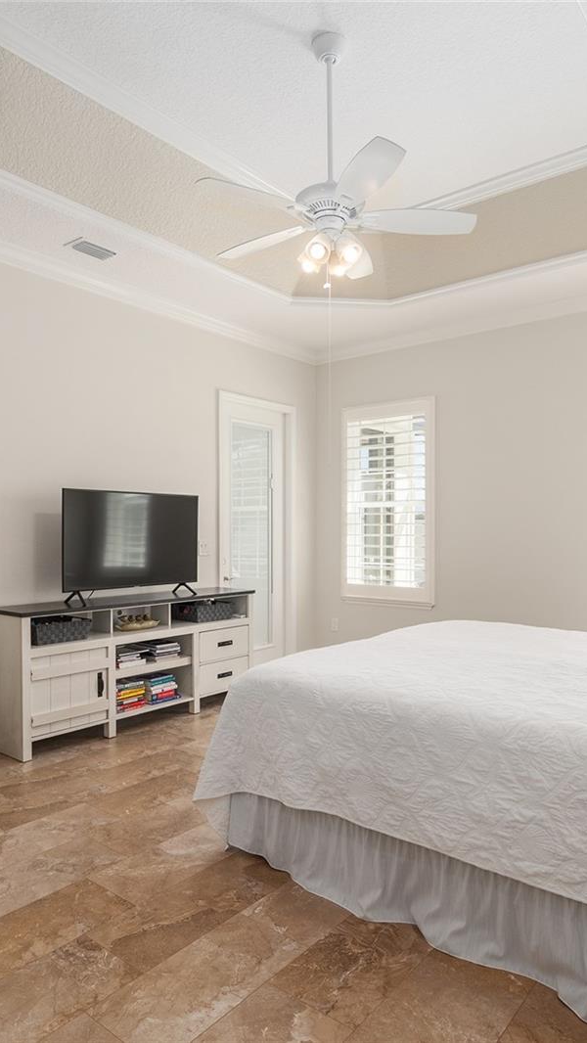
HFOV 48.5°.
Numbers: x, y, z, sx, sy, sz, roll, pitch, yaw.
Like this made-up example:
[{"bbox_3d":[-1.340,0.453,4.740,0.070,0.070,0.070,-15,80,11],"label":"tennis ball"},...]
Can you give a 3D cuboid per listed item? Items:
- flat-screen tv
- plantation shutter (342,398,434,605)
[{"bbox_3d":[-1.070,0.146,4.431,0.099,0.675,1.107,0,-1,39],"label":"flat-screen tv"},{"bbox_3d":[0.851,-0.163,5.965,0.963,1.837,0.099,0,-1,39],"label":"plantation shutter"}]

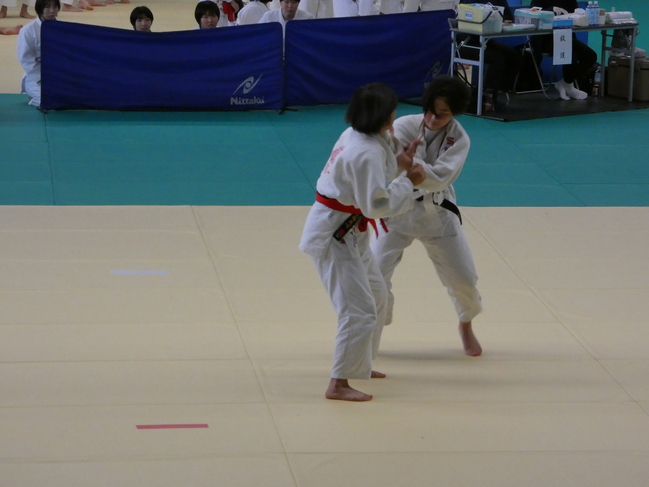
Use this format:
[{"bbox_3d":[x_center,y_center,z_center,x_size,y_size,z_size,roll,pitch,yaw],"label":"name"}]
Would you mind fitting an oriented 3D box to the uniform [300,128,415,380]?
[{"bbox_3d":[0.164,0.014,13.380,0.580,1.230,0.500,-3,12,-22],"label":"uniform"}]

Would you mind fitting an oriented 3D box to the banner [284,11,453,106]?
[{"bbox_3d":[0.425,-1.627,23.636,1.950,0.760,0.100,-7,14,-38],"label":"banner"}]

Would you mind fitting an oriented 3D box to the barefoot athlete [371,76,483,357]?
[{"bbox_3d":[0.524,-0.151,14.021,0.600,1.480,0.580,5,12,20],"label":"barefoot athlete"}]

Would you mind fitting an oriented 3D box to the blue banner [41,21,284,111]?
[{"bbox_3d":[-1.349,-1.488,22.683,2.020,0.760,0.100,0,11,-8],"label":"blue banner"}]

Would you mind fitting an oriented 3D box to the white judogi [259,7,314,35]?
[{"bbox_3d":[-0.336,-1.687,23.880,0.560,0.720,0.550,1,11,-3],"label":"white judogi"}]

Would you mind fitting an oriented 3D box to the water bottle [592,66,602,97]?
[{"bbox_3d":[2.449,-1.442,24.226,0.070,0.260,0.070,1,11,0],"label":"water bottle"}]

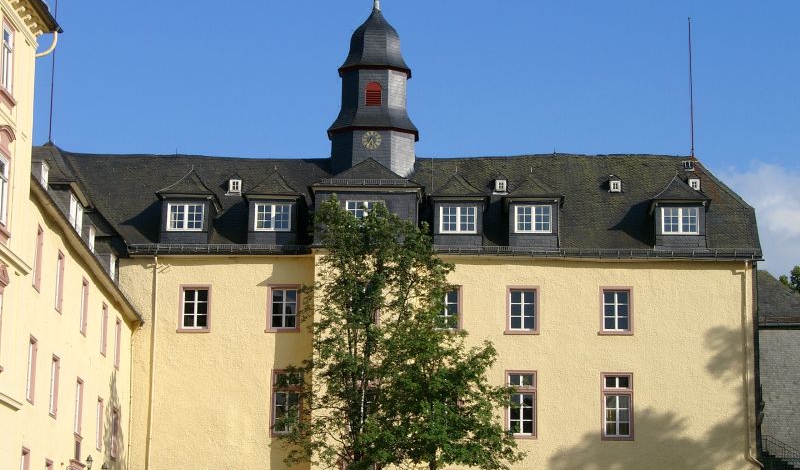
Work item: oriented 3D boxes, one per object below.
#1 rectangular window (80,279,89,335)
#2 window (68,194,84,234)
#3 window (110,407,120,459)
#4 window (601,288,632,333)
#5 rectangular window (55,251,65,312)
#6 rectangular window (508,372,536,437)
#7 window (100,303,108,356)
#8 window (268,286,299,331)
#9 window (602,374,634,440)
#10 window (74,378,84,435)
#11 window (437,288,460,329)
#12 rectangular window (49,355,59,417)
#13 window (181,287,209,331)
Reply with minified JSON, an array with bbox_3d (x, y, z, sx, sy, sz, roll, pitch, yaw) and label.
[{"bbox_3d":[-10.982,2.498,62.400,0.200,1.930,1.120,0,-13,0],"label":"rectangular window"},{"bbox_3d":[-11.941,-0.692,66.323,0.400,1.170,2.450,1,-13,0],"label":"window"},{"bbox_3d":[-11.541,8.032,72.470,0.250,2.070,1.300,1,-13,0],"label":"window"},{"bbox_3d":[8.818,3.101,73.270,1.320,2.000,0.200,0,-13,1],"label":"window"},{"bbox_3d":[-10.991,1.528,57.973,0.200,1.930,1.150,0,-13,0],"label":"rectangular window"},{"bbox_3d":[5.094,7.118,75.472,1.315,2.860,0.250,0,-13,2],"label":"rectangular window"},{"bbox_3d":[-10.973,3.492,66.498,0.200,1.920,1.120,0,-13,0],"label":"window"},{"bbox_3d":[-4.750,3.026,73.403,1.330,2.000,0.200,0,-13,1],"label":"window"},{"bbox_3d":[8.736,6.901,72.370,1.290,2.720,0.200,0,-13,1],"label":"window"},{"bbox_3d":[-11.502,6.160,64.255,0.250,2.040,1.350,1,-13,0],"label":"window"},{"bbox_3d":[1.972,3.196,76.455,1.355,2.023,0.250,0,-13,2],"label":"window"},{"bbox_3d":[-11.023,4.825,57.184,0.200,1.950,1.150,0,-13,0],"label":"rectangular window"},{"bbox_3d":[-8.698,3.155,76.770,1.366,2.053,0.250,0,-13,2],"label":"window"}]

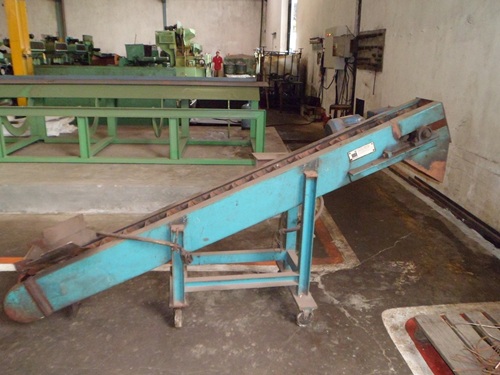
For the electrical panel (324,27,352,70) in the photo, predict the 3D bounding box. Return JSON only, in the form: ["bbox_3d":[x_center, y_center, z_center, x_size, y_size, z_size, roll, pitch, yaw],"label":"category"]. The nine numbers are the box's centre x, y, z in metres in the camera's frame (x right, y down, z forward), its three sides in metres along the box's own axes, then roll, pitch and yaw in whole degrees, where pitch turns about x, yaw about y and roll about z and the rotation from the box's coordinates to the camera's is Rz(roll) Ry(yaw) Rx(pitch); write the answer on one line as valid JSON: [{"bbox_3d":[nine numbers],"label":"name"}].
[{"bbox_3d":[1.794,-2.845,7.996,0.220,0.800,0.850,0,18,-3],"label":"electrical panel"}]

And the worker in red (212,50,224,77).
[{"bbox_3d":[-1.411,-5.250,17.542,0.500,1.680,0.300,0,18,-4],"label":"worker in red"}]

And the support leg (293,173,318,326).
[{"bbox_3d":[0.314,0.339,2.127,0.085,0.878,0.100,-2,18,-9],"label":"support leg"}]

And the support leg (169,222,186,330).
[{"bbox_3d":[-0.391,0.483,2.110,0.080,0.589,0.100,-2,18,-9],"label":"support leg"}]

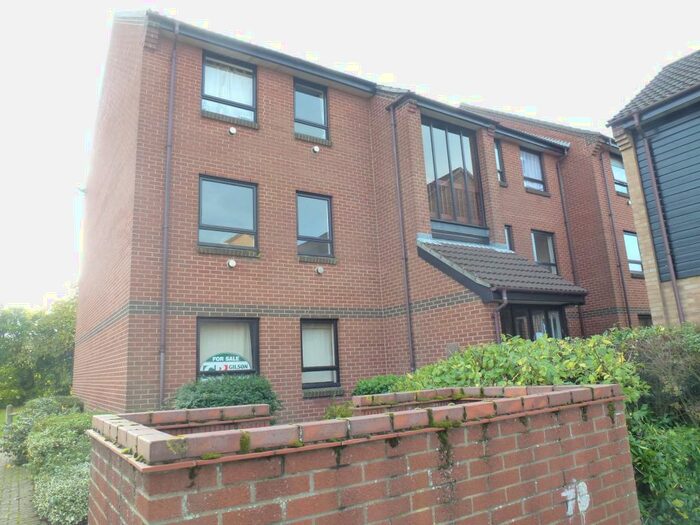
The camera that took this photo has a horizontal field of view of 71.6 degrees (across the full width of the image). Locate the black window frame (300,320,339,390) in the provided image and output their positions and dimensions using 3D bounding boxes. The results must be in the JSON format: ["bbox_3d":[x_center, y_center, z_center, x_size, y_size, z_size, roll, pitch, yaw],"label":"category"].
[{"bbox_3d":[-0.609,1.803,9.666,0.890,1.350,0.100,5,-14,-33],"label":"black window frame"}]

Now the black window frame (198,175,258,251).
[{"bbox_3d":[-2.303,-0.920,9.216,1.165,1.350,0.100,5,-14,-33],"label":"black window frame"}]

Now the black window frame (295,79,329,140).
[{"bbox_3d":[-0.868,-3.345,10.770,0.890,1.350,0.100,5,-14,-33],"label":"black window frame"}]

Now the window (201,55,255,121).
[{"bbox_3d":[-2.431,-3.482,9.765,1.165,1.350,0.100,5,-14,-33],"label":"window"}]

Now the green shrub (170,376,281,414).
[{"bbox_3d":[-1.899,2.451,7.594,1.500,1.380,1.100,5,-14,-33],"label":"green shrub"}]

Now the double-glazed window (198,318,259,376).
[{"bbox_3d":[-2.173,1.666,8.661,1.165,1.350,0.100,5,-14,-33],"label":"double-glazed window"}]

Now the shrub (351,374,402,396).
[{"bbox_3d":[0.631,2.641,8.713,0.950,1.230,0.900,5,-14,-33],"label":"shrub"}]

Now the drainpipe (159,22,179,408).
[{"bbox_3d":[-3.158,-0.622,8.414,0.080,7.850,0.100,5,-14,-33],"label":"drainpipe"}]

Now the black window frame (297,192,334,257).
[{"bbox_3d":[-0.739,-0.783,10.220,0.890,1.350,0.100,5,-14,-33],"label":"black window frame"}]

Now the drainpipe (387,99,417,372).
[{"bbox_3d":[1.117,-0.083,10.090,0.100,7.080,0.080,5,-14,-33],"label":"drainpipe"}]

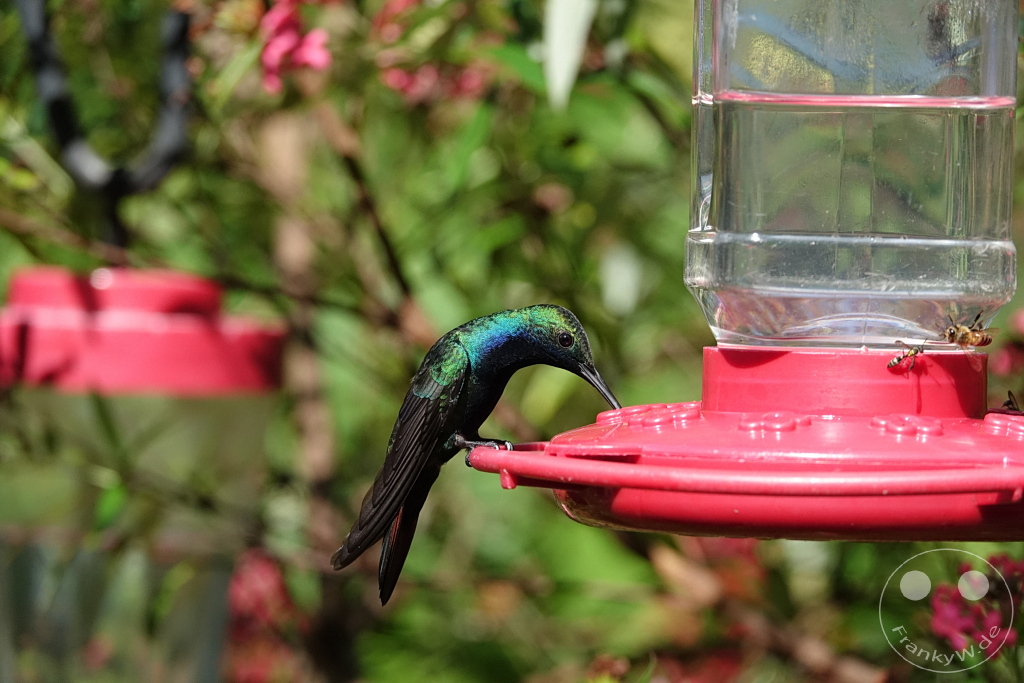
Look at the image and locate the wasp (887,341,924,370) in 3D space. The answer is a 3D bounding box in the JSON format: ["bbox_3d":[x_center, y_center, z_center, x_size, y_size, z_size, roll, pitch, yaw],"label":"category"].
[{"bbox_3d":[0.105,0.004,1.880,0.011,0.008,0.004,-26,1,-12],"label":"wasp"}]

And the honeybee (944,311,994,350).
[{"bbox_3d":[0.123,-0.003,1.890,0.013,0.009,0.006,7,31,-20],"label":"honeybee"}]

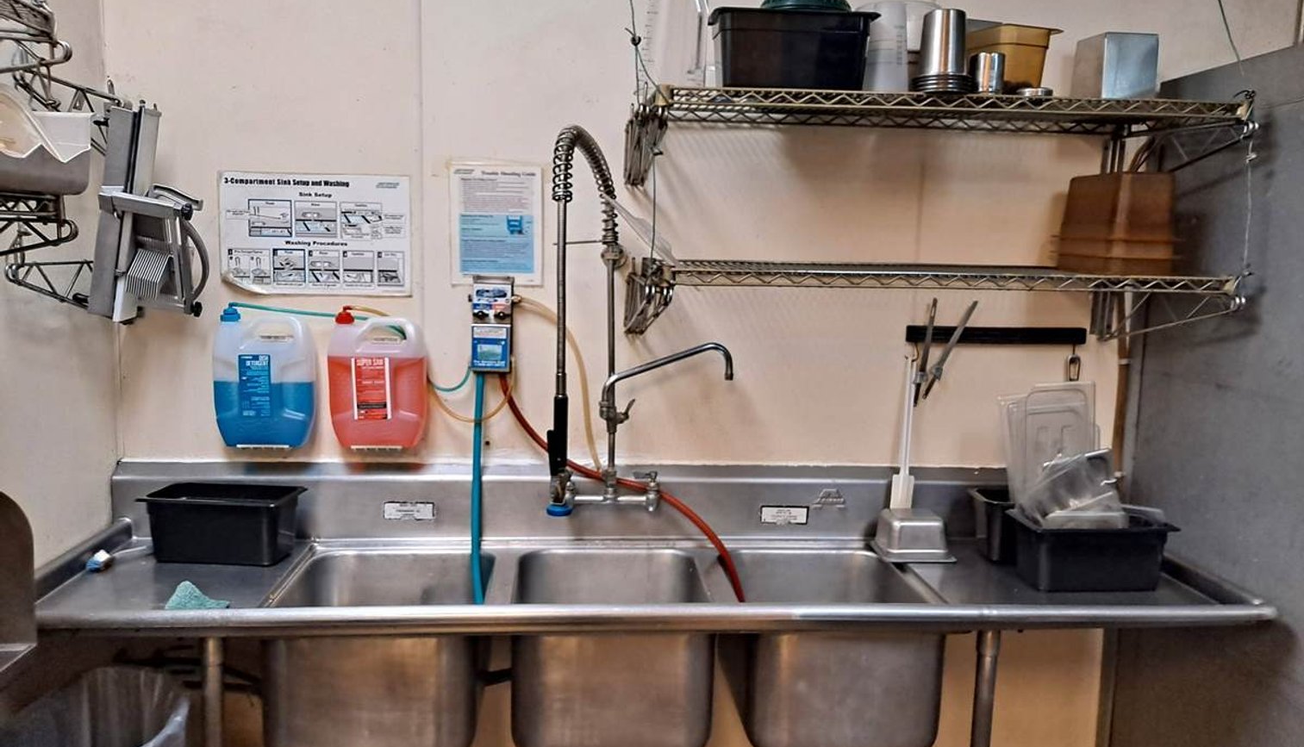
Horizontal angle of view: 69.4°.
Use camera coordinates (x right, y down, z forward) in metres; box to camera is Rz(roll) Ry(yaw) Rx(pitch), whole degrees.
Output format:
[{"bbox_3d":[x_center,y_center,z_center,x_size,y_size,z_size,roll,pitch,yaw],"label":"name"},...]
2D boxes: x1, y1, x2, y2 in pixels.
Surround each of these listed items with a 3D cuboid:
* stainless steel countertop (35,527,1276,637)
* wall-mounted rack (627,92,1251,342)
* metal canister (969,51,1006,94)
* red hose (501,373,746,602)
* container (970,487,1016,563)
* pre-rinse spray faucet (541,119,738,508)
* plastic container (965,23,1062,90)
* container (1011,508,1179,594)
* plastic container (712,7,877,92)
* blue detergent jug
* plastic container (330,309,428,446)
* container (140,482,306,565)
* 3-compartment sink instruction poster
[{"bbox_3d":[-0.015,0.436,2.091,2.542,0.066,0.595,1,8,-5],"label":"stainless steel countertop"},{"bbox_3d":[0.576,-0.331,2.107,1.250,0.540,0.490,1,7,-4],"label":"wall-mounted rack"},{"bbox_3d":[0.689,-0.614,1.943,0.076,0.092,0.076,1,7,-4],"label":"metal canister"},{"bbox_3d":[-0.074,0.286,2.213,0.570,0.540,0.260,1,7,-4],"label":"red hose"},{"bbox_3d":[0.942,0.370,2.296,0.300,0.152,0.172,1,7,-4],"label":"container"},{"bbox_3d":[-0.027,-0.110,2.186,0.445,0.905,0.240,1,7,-4],"label":"pre-rinse spray faucet"},{"bbox_3d":[0.769,-0.671,2.091,0.167,0.152,0.205,-1,8,-20],"label":"plastic container"},{"bbox_3d":[0.980,0.401,2.124,0.322,0.150,0.168,1,8,-5],"label":"container"},{"bbox_3d":[0.290,-0.663,1.999,0.325,0.156,0.178,1,7,-4],"label":"plastic container"},{"bbox_3d":[-0.913,0.007,2.228,0.218,0.328,0.135,1,7,-4],"label":"blue detergent jug"},{"bbox_3d":[-0.650,0.013,2.247,0.220,0.325,0.135,1,7,-4],"label":"plastic container"},{"bbox_3d":[-0.970,0.347,2.140,0.325,0.150,0.166,2,8,4],"label":"container"},{"bbox_3d":[-0.801,-0.334,2.248,0.438,0.284,0.008,1,8,-5],"label":"3-compartment sink instruction poster"}]

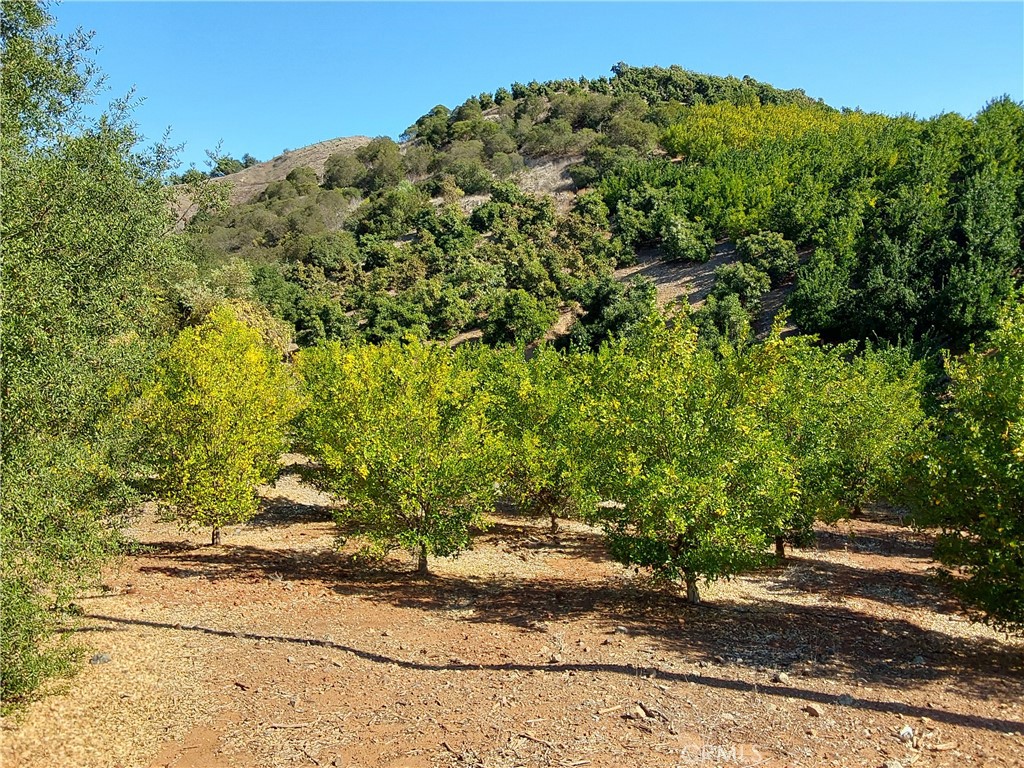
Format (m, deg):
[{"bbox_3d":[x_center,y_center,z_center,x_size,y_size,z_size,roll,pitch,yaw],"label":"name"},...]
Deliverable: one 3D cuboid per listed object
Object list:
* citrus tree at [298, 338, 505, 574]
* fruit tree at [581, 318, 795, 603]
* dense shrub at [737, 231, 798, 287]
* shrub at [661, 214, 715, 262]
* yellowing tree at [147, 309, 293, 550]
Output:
[{"bbox_3d":[-1.521,0.998,11.400,2.780,3.180,2.780,0,2,0],"label":"citrus tree"},{"bbox_3d":[2.161,0.930,10.200,2.580,3.450,2.580,0,2,0],"label":"fruit tree"},{"bbox_3d":[12.955,-6.364,42.000,3.080,2.780,3.080,0,2,0],"label":"dense shrub"},{"bbox_3d":[10.382,-8.607,49.000,3.130,2.780,3.130,0,2,0],"label":"shrub"},{"bbox_3d":[-4.610,0.641,13.100,2.360,3.720,2.470,0,2,0],"label":"yellowing tree"}]

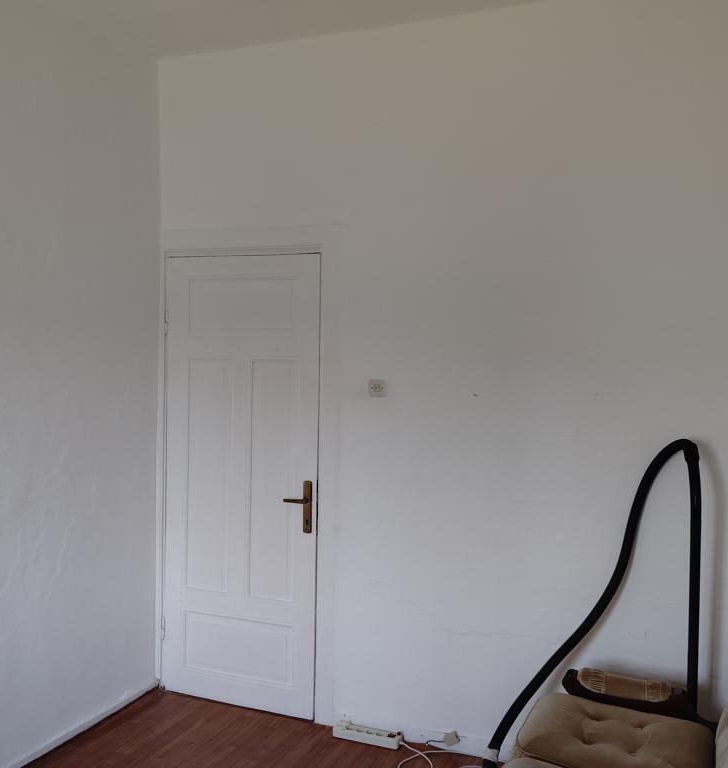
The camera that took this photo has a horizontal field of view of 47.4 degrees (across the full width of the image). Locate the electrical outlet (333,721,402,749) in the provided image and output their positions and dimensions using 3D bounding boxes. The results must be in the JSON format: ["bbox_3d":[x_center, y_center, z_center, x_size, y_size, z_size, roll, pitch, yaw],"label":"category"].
[{"bbox_3d":[0.016,1.468,3.464,0.288,0.047,0.058,2,2,22],"label":"electrical outlet"}]

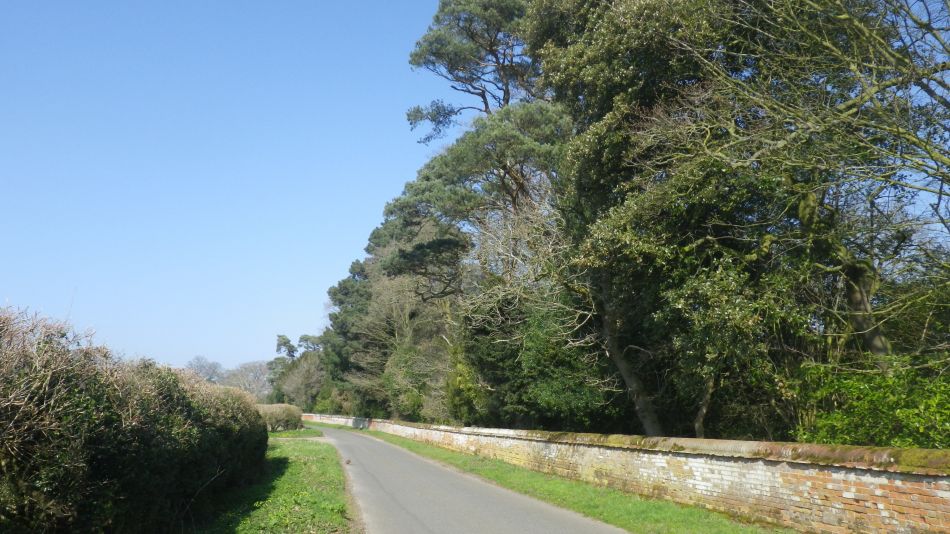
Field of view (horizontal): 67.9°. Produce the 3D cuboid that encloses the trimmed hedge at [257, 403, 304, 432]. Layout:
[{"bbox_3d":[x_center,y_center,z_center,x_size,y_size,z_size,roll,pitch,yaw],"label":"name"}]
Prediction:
[{"bbox_3d":[-18.650,14.090,66.000,5.200,2.500,3.000,6,-13,-24],"label":"trimmed hedge"}]

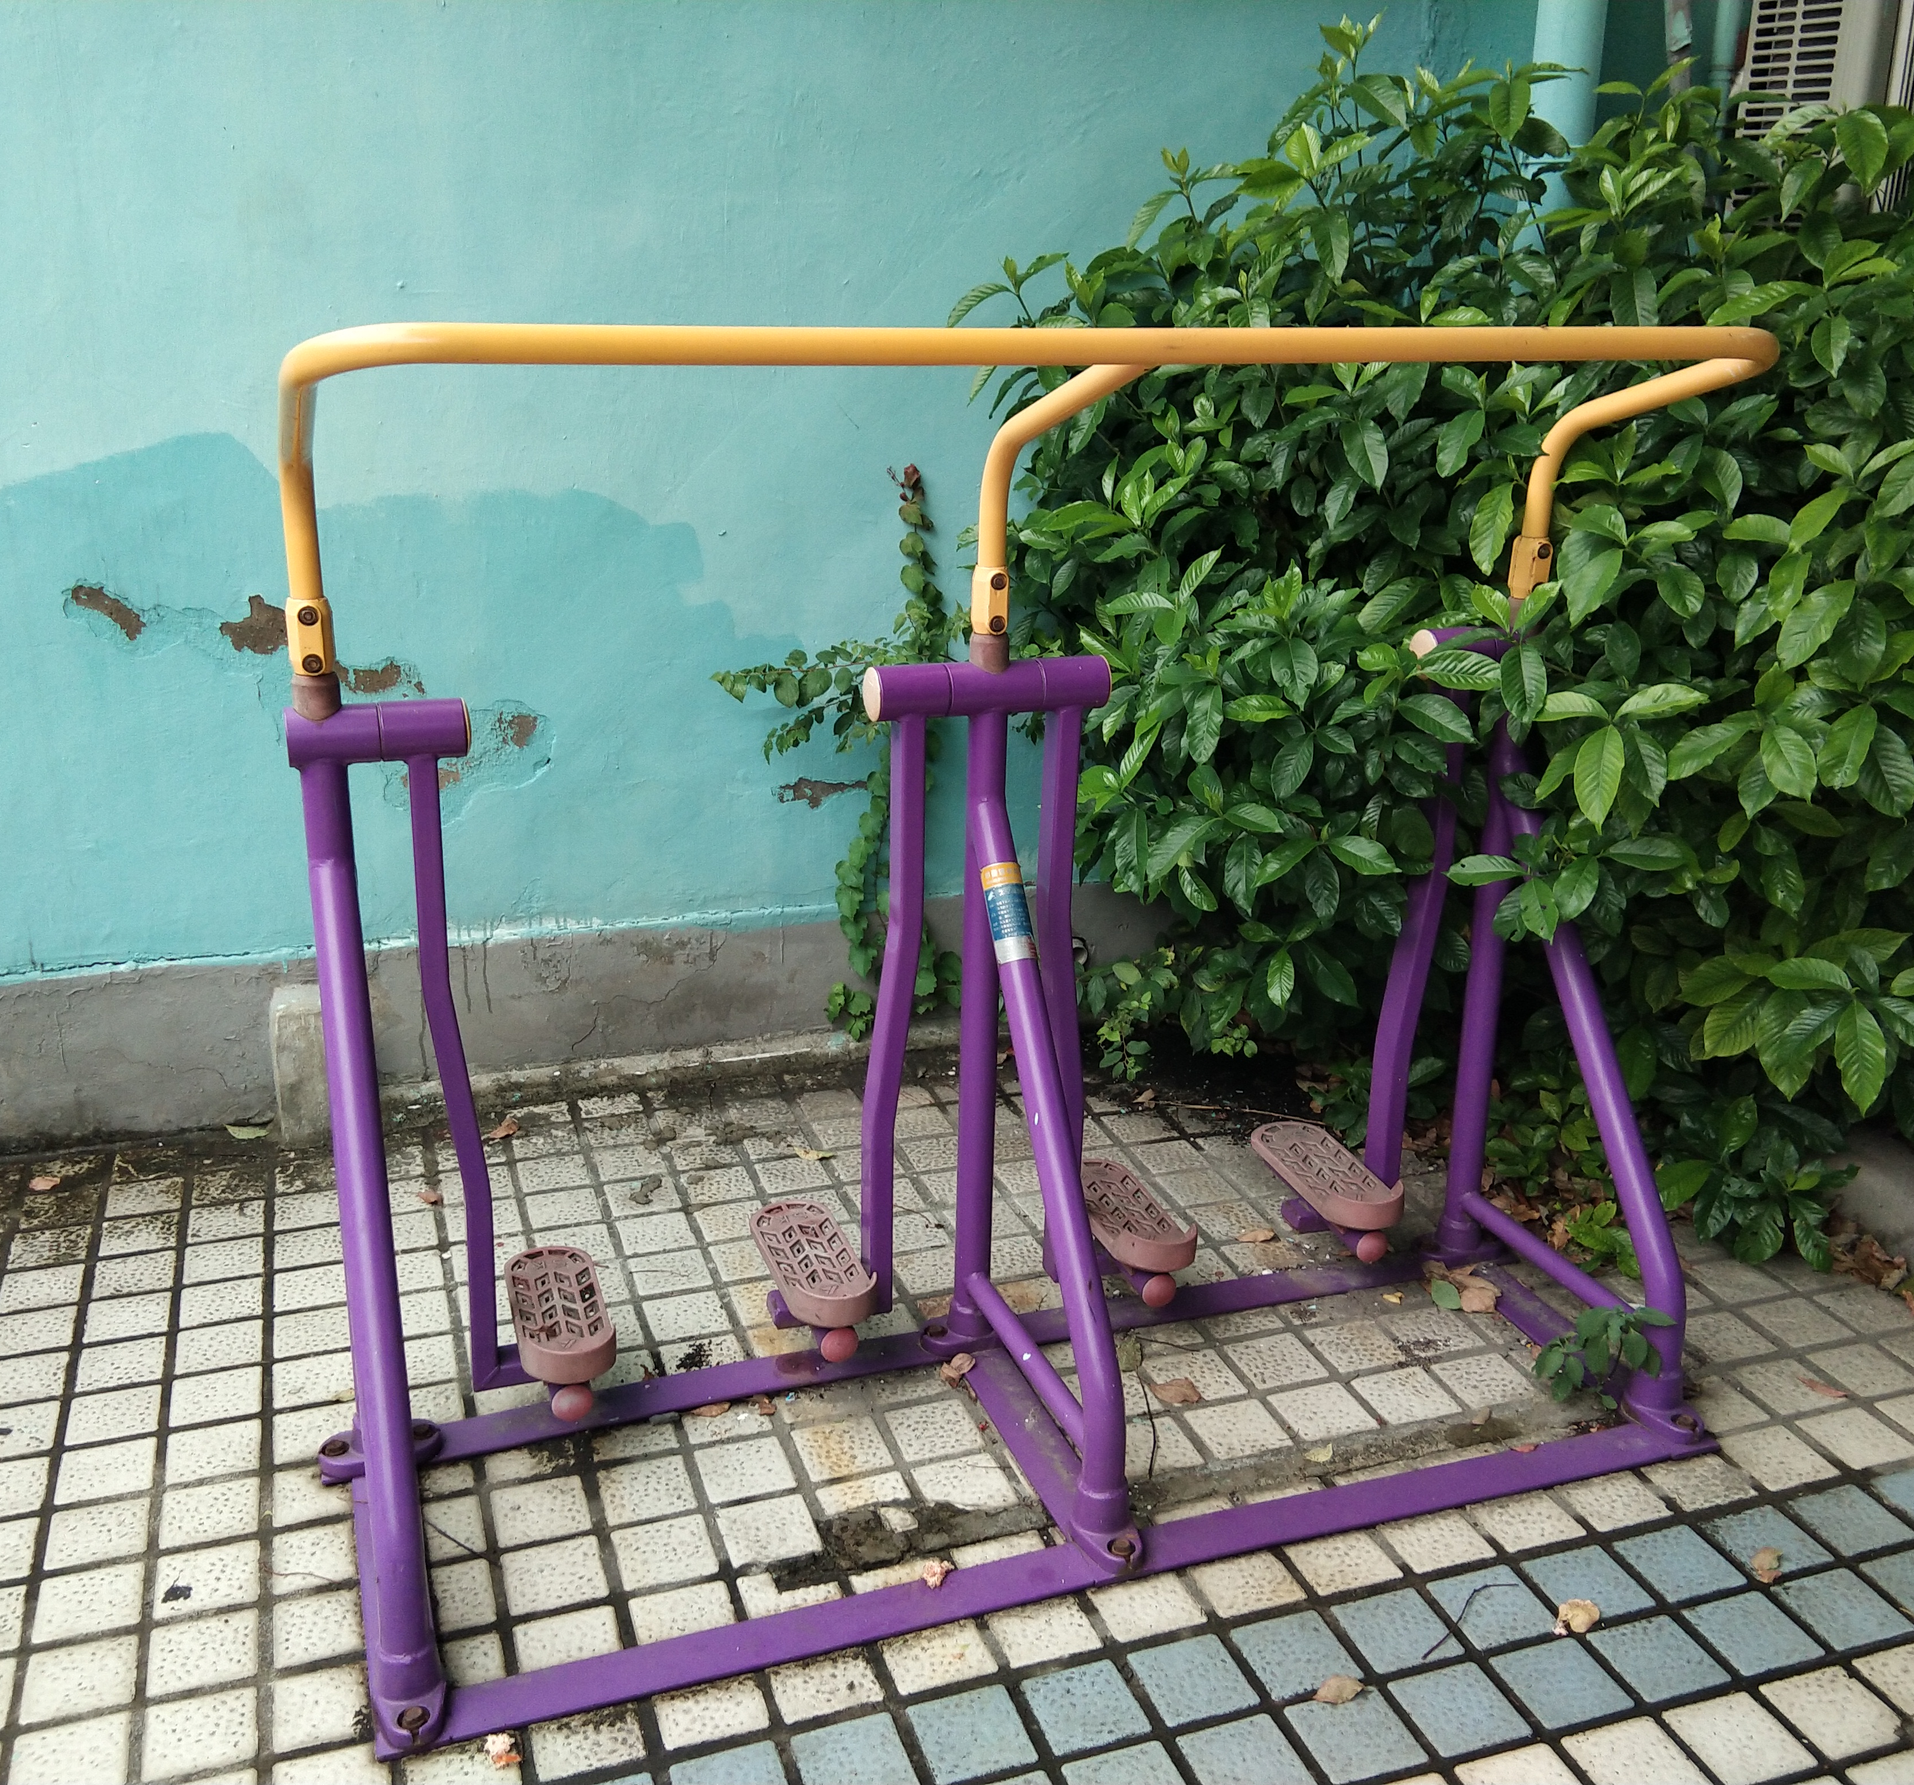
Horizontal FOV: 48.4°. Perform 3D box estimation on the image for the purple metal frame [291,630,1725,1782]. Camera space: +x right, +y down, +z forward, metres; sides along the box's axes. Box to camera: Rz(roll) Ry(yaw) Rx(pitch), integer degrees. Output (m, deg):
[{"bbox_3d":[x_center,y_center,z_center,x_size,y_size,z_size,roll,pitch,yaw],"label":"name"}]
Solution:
[{"bbox_3d":[0.097,0.227,2.400,1.603,0.880,0.620,-6,19,-19],"label":"purple metal frame"}]

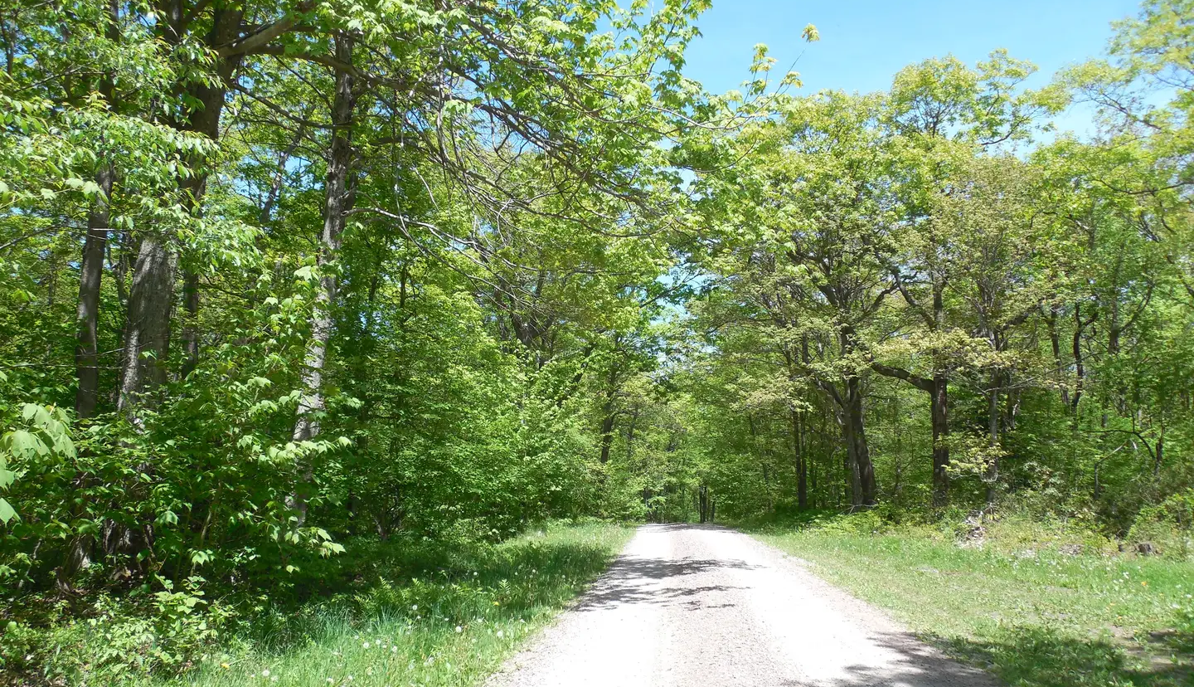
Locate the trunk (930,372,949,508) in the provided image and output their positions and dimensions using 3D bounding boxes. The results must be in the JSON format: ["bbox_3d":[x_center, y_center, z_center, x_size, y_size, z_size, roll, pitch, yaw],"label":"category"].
[{"bbox_3d":[12.907,3.597,32.423,0.560,5.110,0.560,3,-10,1],"label":"trunk"}]

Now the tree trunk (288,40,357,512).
[{"bbox_3d":[-5.474,-1.524,17.340,0.450,10.140,0.450,2,-10,0],"label":"tree trunk"}]

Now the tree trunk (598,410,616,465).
[{"bbox_3d":[0.423,4.058,37.196,0.400,2.380,0.400,6,-9,1],"label":"tree trunk"}]

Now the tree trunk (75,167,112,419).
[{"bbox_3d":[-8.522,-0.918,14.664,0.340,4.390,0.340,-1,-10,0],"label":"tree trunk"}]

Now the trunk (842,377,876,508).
[{"bbox_3d":[10.371,3.915,34.433,0.950,5.230,0.750,-2,-10,0],"label":"trunk"}]

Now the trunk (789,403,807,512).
[{"bbox_3d":[8.633,4.823,36.868,0.600,4.430,0.500,-1,-10,0],"label":"trunk"}]

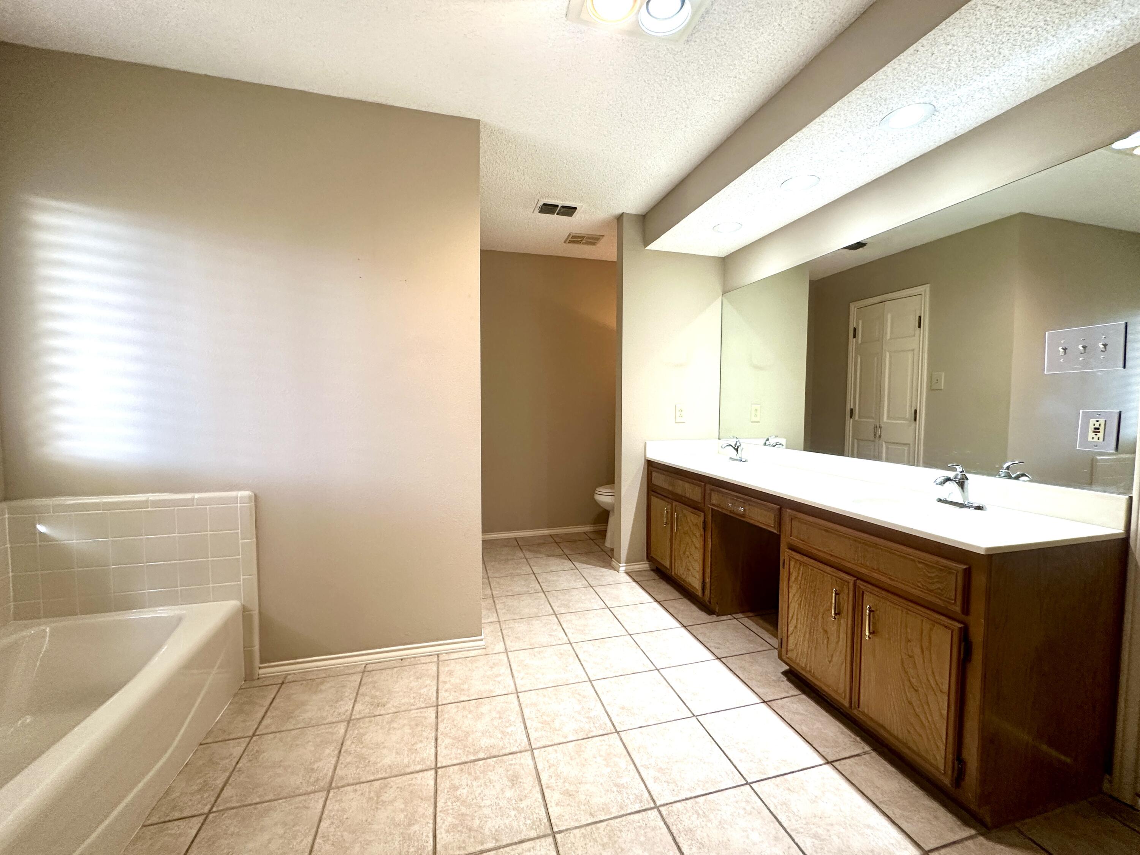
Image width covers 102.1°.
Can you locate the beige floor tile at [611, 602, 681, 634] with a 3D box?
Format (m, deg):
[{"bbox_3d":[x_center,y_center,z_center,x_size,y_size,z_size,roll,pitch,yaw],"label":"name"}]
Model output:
[{"bbox_3d":[0.414,1.046,2.531,0.304,0.010,0.307,-1,3,-15],"label":"beige floor tile"}]

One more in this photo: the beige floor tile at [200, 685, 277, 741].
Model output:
[{"bbox_3d":[-1.236,1.085,1.752,0.154,0.010,0.307,-1,3,-15],"label":"beige floor tile"}]

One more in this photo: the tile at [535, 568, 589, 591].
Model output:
[{"bbox_3d":[-0.053,1.016,3.054,0.304,0.010,0.307,-1,3,-15],"label":"tile"}]

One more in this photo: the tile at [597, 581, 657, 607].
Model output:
[{"bbox_3d":[0.330,1.027,2.837,0.305,0.010,0.305,-1,3,-15],"label":"tile"}]

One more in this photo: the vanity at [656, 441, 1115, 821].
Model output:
[{"bbox_3d":[1.082,0.600,2.287,0.573,0.910,2.065,-1,3,-15],"label":"vanity"}]

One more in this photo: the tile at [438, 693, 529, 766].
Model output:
[{"bbox_3d":[-0.324,1.105,1.695,0.306,0.010,0.306,-1,4,-15],"label":"tile"}]

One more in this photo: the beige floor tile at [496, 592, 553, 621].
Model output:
[{"bbox_3d":[-0.270,1.037,2.668,0.304,0.010,0.307,-1,3,-15],"label":"beige floor tile"}]

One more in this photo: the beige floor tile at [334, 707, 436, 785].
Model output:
[{"bbox_3d":[-0.624,1.097,1.598,0.305,0.010,0.305,-1,3,-15],"label":"beige floor tile"}]

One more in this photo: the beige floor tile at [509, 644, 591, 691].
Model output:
[{"bbox_3d":[-0.104,1.082,2.082,0.306,0.010,0.306,-1,4,-15],"label":"beige floor tile"}]

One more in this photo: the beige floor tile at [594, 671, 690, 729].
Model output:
[{"bbox_3d":[0.284,1.098,1.863,0.306,0.010,0.306,-1,4,-15],"label":"beige floor tile"}]

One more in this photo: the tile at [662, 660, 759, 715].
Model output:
[{"bbox_3d":[0.580,1.081,1.929,0.305,0.010,0.305,-1,3,-15],"label":"tile"}]

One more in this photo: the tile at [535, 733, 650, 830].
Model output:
[{"bbox_3d":[0.064,1.120,1.476,0.306,0.010,0.306,-1,4,-15],"label":"tile"}]

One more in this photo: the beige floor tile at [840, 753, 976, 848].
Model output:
[{"bbox_3d":[1.013,1.111,1.393,0.226,0.010,0.307,-1,3,-15],"label":"beige floor tile"}]

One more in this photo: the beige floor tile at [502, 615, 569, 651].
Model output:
[{"bbox_3d":[-0.189,1.053,2.369,0.305,0.010,0.305,-1,3,-15],"label":"beige floor tile"}]

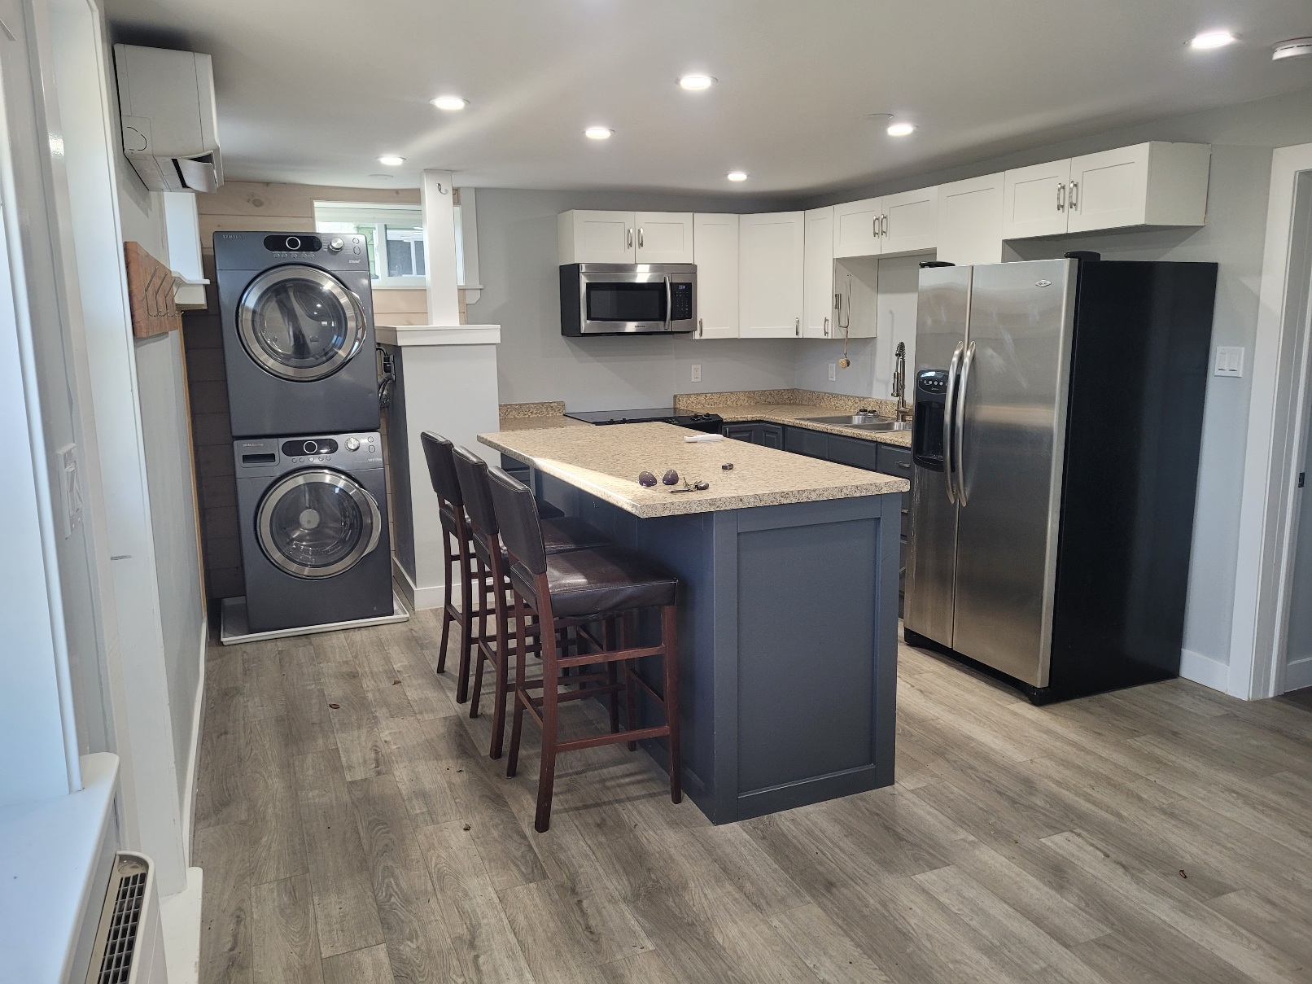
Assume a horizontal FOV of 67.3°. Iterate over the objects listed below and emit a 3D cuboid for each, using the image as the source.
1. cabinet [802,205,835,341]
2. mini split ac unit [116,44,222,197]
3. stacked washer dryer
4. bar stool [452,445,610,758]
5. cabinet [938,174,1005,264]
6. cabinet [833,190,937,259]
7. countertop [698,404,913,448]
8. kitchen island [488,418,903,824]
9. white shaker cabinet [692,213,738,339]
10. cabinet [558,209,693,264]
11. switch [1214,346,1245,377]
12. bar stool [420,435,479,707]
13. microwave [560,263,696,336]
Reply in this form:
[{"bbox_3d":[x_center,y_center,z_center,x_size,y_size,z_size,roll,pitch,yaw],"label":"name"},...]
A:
[{"bbox_3d":[1.127,-1.325,6.009,0.326,0.764,0.322,-5,11,-22],"label":"cabinet"},{"bbox_3d":[-1.607,-1.214,3.308,0.256,0.307,0.881,-5,11,-22],"label":"mini split ac unit"},{"bbox_3d":[-1.810,-0.321,5.087,0.688,1.922,0.750,-5,11,-22],"label":"stacked washer dryer"},{"bbox_3d":[-0.441,0.368,3.609,0.480,1.043,0.437,-5,11,-24],"label":"bar stool"},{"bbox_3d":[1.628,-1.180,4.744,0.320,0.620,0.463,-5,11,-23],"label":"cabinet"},{"bbox_3d":[1.366,-1.457,5.398,0.326,0.301,0.934,-5,11,-22],"label":"cabinet"},{"bbox_3d":[0.999,-0.384,5.717,0.925,0.040,2.310,-5,11,-22],"label":"countertop"},{"bbox_3d":[0.003,0.341,3.872,0.911,0.979,1.990,-5,11,-23],"label":"kitchen island"},{"bbox_3d":[0.321,-1.368,6.304,0.318,0.760,0.315,-5,11,-23],"label":"white shaker cabinet"},{"bbox_3d":[-0.185,-1.562,6.106,0.769,0.302,0.325,-5,11,-22],"label":"cabinet"},{"bbox_3d":[2.245,-0.508,3.863,0.010,0.115,0.119,-5,11,-22],"label":"switch"},{"bbox_3d":[-0.666,0.281,4.113,0.480,1.043,0.437,-6,11,-26],"label":"bar stool"},{"bbox_3d":[-0.168,-1.186,6.083,0.755,0.412,0.385,-5,11,-23],"label":"microwave"}]

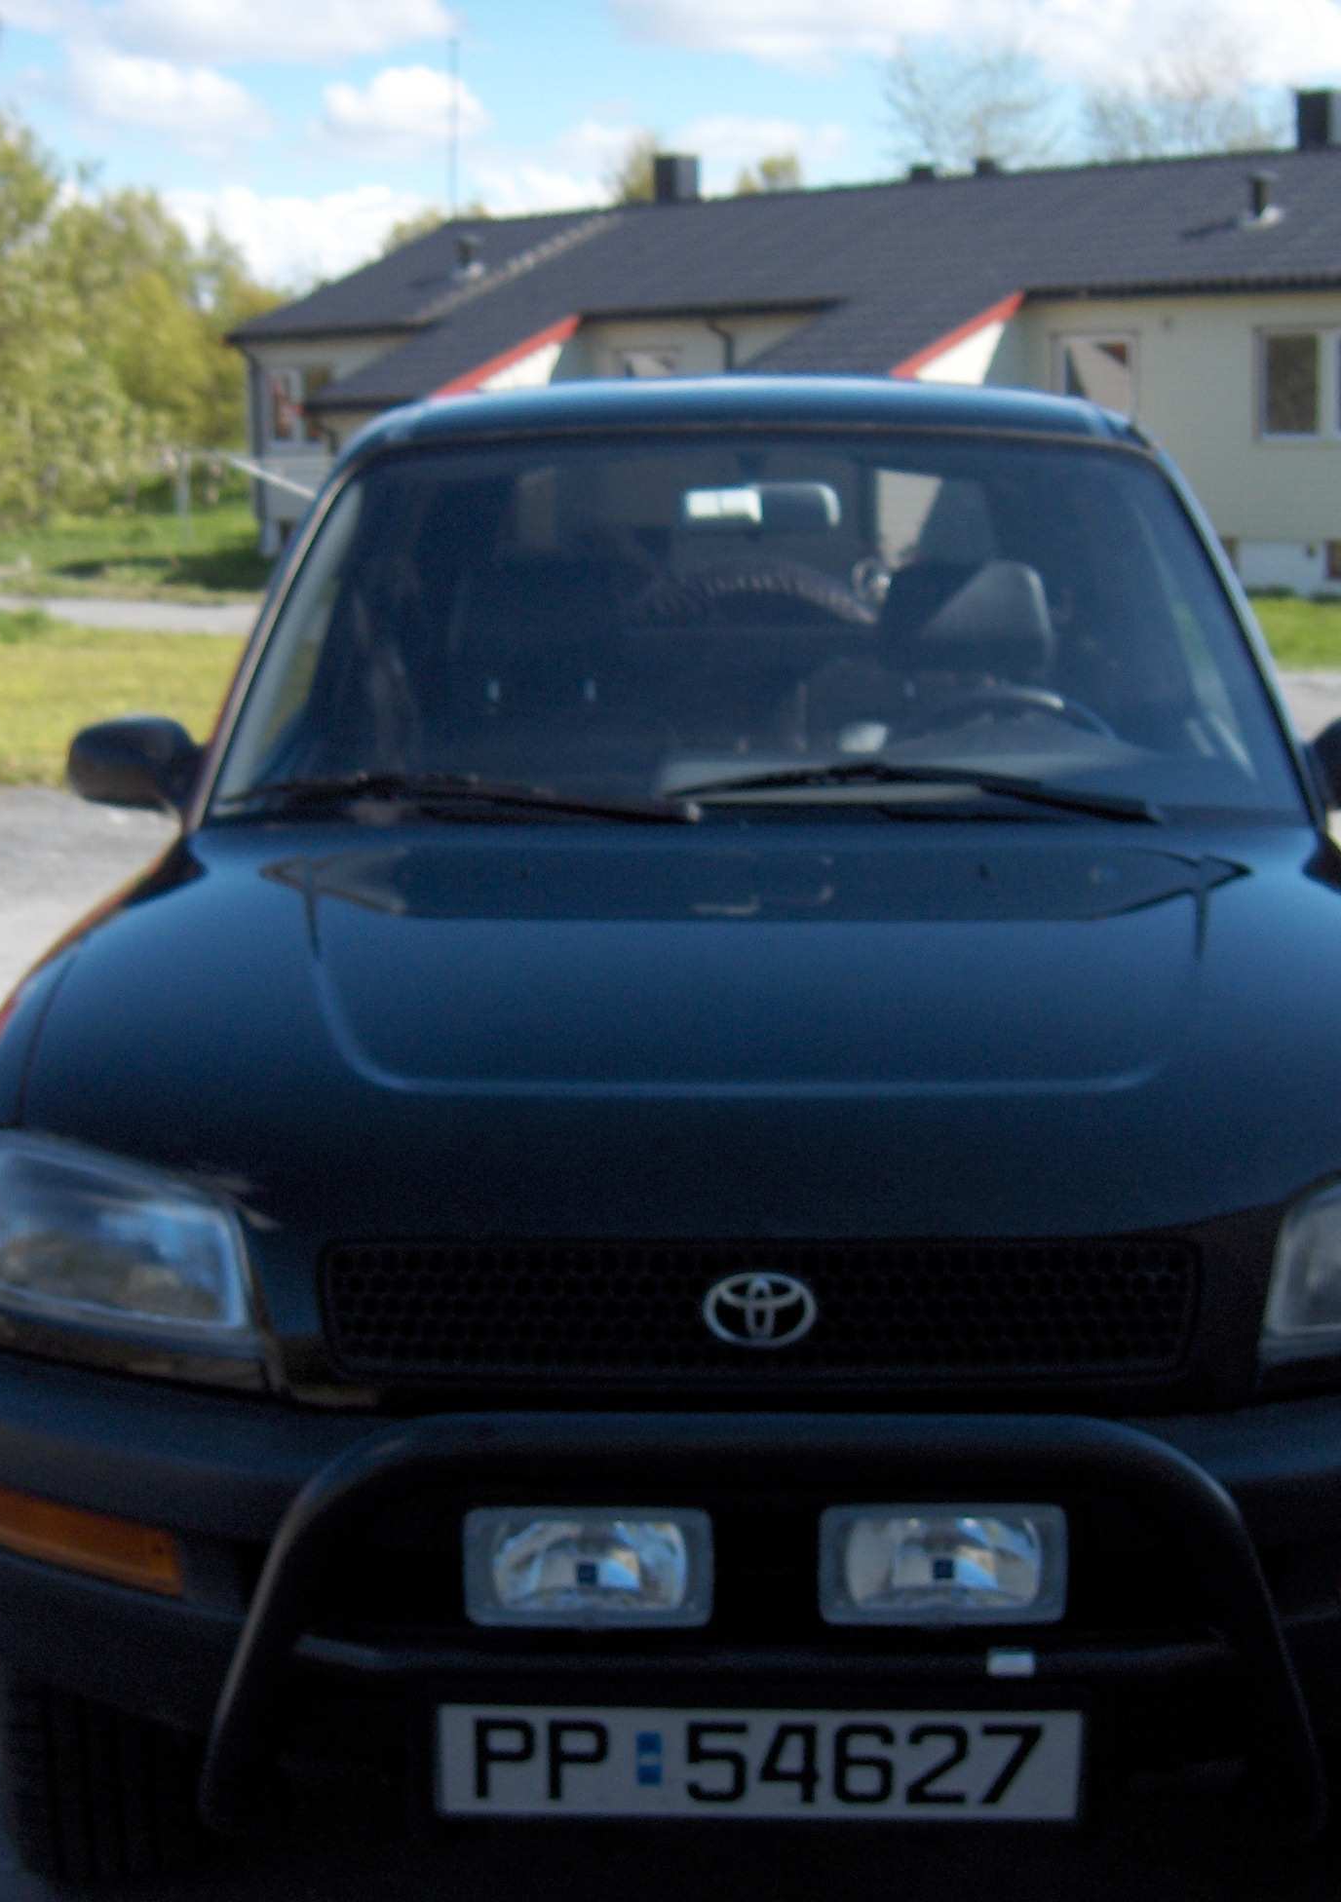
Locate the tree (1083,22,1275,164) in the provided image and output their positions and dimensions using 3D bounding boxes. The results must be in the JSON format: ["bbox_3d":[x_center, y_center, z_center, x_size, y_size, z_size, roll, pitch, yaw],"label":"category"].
[{"bbox_3d":[9.362,-12.623,52.840,4.400,9.080,4.400,-1,11,0],"label":"tree"}]

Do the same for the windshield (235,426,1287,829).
[{"bbox_3d":[0.115,-0.409,3.656,1.360,0.150,0.720,0,47,2],"label":"windshield"}]

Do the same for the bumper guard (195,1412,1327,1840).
[{"bbox_3d":[0.074,0.552,2.341,0.930,0.390,0.240,0,11,2],"label":"bumper guard"}]

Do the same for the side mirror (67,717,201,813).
[{"bbox_3d":[-0.692,-0.248,3.742,0.195,0.130,0.120,0,11,2],"label":"side mirror"}]

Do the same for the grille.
[{"bbox_3d":[0.076,0.305,2.407,0.735,0.135,0.080,0,11,2],"label":"grille"}]

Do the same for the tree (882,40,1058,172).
[{"bbox_3d":[5.614,-12.382,52.811,4.200,8.766,4.200,-1,11,0],"label":"tree"}]

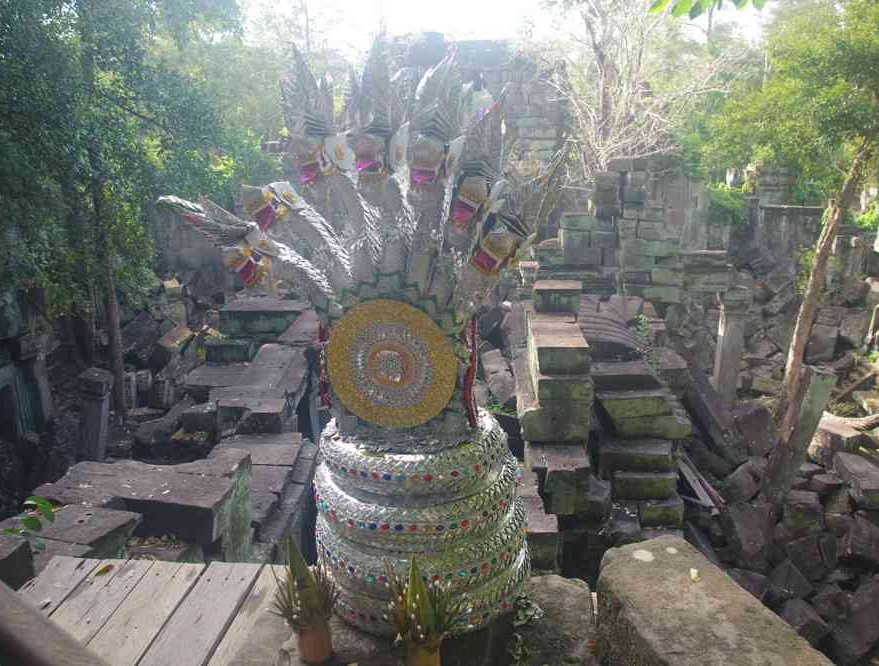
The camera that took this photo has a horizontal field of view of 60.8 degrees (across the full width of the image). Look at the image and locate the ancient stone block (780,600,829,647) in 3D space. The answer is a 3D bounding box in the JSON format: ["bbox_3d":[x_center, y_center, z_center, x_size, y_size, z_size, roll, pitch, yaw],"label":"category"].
[{"bbox_3d":[3.299,2.637,6.800,0.380,0.280,0.400,-1,16,1],"label":"ancient stone block"}]

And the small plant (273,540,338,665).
[{"bbox_3d":[-0.391,0.772,2.170,0.180,0.360,0.180,0,17,3],"label":"small plant"}]

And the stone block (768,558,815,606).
[{"bbox_3d":[3.430,2.431,7.300,0.380,0.330,0.380,9,15,34],"label":"stone block"}]

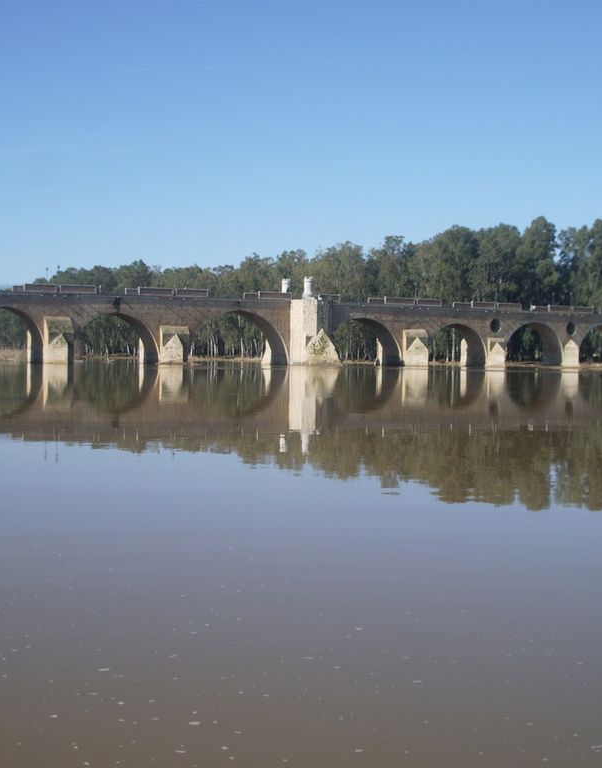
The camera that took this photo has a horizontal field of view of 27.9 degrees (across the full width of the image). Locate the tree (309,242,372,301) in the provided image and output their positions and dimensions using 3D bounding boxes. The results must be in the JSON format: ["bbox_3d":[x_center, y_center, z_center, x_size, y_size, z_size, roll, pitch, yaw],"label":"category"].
[{"bbox_3d":[9.840,-21.290,302.000,15.440,27.890,14.000,1,1,2],"label":"tree"}]

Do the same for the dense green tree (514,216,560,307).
[{"bbox_3d":[60.580,-24.950,312.000,11.830,36.270,12.500,1,1,11],"label":"dense green tree"}]

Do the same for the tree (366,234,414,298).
[{"bbox_3d":[22.540,-21.910,302.000,11.950,29.630,12.000,1,1,4],"label":"tree"}]

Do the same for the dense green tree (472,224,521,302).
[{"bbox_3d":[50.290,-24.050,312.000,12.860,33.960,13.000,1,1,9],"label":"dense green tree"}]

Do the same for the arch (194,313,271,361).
[{"bbox_3d":[-13.350,-8.940,238.310,21.110,10.490,6.300,0,2,-31],"label":"arch"}]

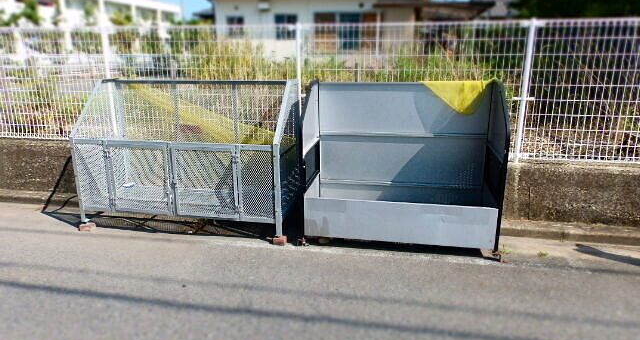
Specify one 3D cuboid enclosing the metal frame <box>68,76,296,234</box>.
[{"bbox_3d":[-1.174,-0.175,3.704,1.837,1.237,0.688,3,15,10],"label":"metal frame"}]

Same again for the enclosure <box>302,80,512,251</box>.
[{"bbox_3d":[0.662,-0.083,3.383,1.508,1.237,0.638,2,15,9],"label":"enclosure"}]

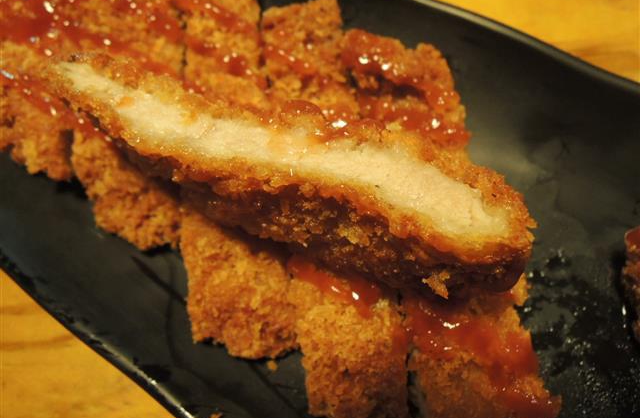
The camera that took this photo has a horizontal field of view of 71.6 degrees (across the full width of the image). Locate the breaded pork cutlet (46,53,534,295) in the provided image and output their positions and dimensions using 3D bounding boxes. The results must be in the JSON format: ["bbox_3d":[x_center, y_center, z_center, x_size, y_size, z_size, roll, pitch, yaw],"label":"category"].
[{"bbox_3d":[-0.015,-0.011,0.129,0.135,0.026,0.029,17,64,8],"label":"breaded pork cutlet"}]

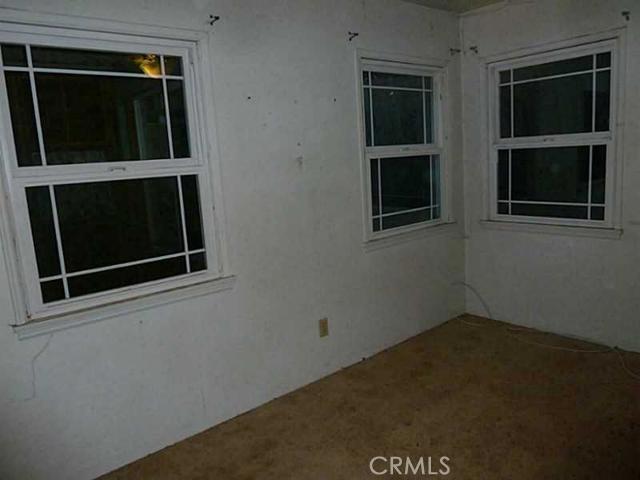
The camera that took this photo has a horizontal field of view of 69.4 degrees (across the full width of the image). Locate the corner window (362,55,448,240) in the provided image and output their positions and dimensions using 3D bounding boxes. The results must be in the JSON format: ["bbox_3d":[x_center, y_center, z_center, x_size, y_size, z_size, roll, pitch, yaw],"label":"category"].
[{"bbox_3d":[0.645,-0.669,3.395,0.893,1.181,0.070,-11,12,-39],"label":"corner window"}]

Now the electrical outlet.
[{"bbox_3d":[0.030,0.564,2.960,0.073,0.121,0.012,-11,12,-39],"label":"electrical outlet"}]

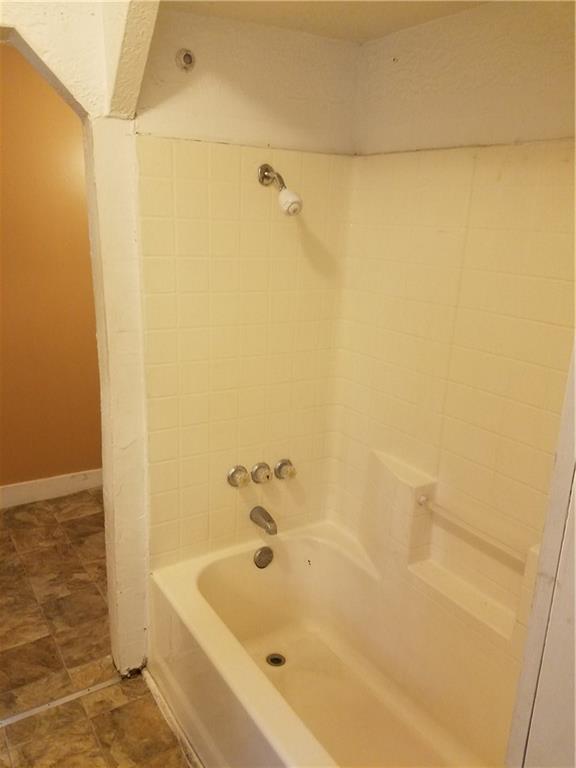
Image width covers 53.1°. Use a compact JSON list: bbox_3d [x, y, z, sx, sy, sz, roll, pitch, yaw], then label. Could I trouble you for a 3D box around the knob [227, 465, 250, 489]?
[{"bbox_3d":[-0.170,0.350,2.116,0.072,0.072,0.058,-8,19,-32],"label":"knob"}]

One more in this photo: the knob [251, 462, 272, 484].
[{"bbox_3d":[-0.087,0.348,2.173,0.072,0.072,0.058,-8,19,-32],"label":"knob"}]

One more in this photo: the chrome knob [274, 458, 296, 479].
[{"bbox_3d":[-0.001,0.341,2.229,0.072,0.072,0.058,-8,19,-32],"label":"chrome knob"}]

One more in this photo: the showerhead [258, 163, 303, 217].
[{"bbox_3d":[-0.018,-0.618,1.835,0.068,0.163,0.200,-8,19,-32],"label":"showerhead"}]

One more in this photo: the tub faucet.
[{"bbox_3d":[-0.085,0.522,2.179,0.056,0.070,0.135,-8,19,-32],"label":"tub faucet"}]

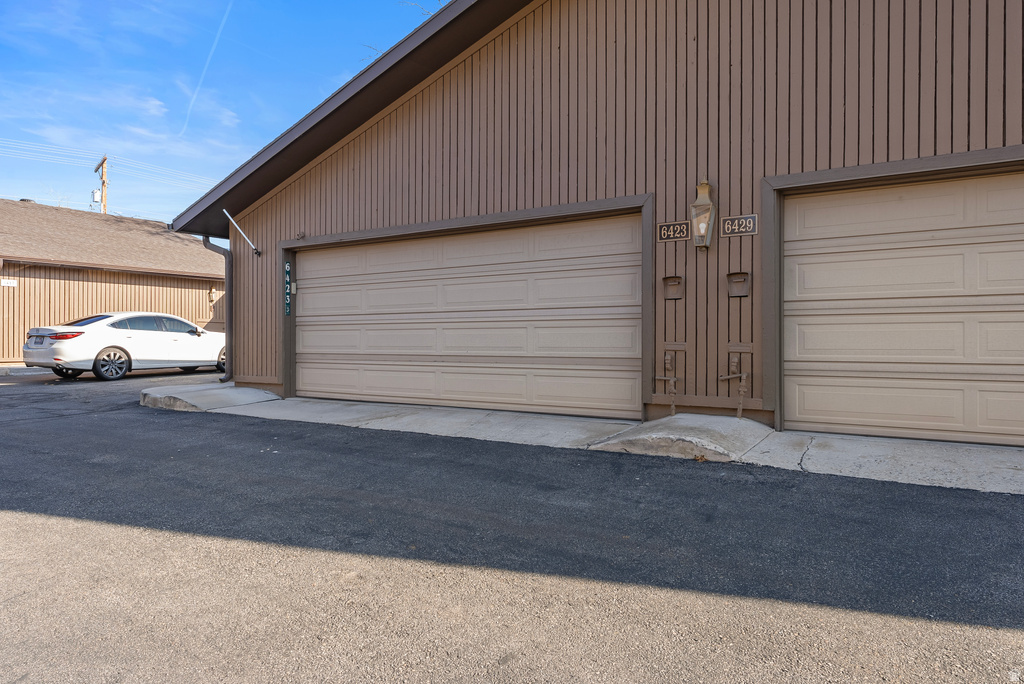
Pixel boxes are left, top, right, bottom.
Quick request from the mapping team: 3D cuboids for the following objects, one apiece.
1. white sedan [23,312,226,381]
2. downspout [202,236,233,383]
[{"bbox_3d":[-8.390,0.058,15.830,1.860,1.450,4.880,0,0,31],"label":"white sedan"},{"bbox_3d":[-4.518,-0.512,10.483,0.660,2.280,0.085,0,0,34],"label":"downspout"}]

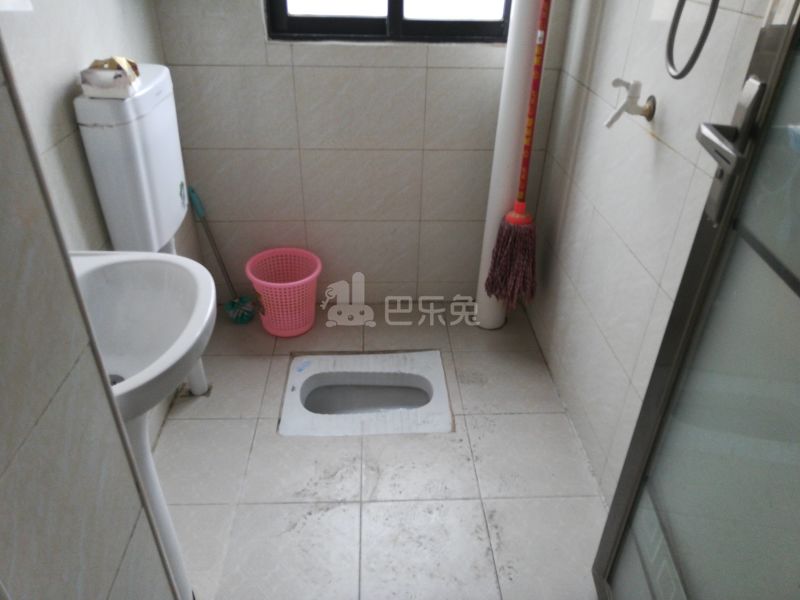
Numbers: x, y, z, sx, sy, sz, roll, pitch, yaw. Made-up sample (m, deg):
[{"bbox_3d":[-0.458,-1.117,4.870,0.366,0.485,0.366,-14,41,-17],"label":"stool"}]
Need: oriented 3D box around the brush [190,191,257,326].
[{"bbox_3d":[-0.616,-0.142,2.038,0.105,0.480,0.105,-16,18,7],"label":"brush"}]

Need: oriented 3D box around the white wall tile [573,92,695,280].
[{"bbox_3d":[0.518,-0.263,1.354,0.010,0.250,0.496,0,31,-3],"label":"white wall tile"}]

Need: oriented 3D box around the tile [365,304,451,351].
[{"bbox_3d":[0.021,0.105,2.144,0.299,0.010,0.297,0,32,-3],"label":"tile"}]

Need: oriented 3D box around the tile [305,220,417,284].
[{"bbox_3d":[-0.129,-0.168,2.142,0.399,0.249,0.010,0,32,-3],"label":"tile"}]

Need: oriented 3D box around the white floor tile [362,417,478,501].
[{"bbox_3d":[0.049,0.420,1.616,0.300,0.010,0.300,0,32,-3],"label":"white floor tile"}]

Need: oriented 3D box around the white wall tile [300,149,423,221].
[{"bbox_3d":[-0.124,-0.378,2.000,0.400,0.250,0.010,0,32,-3],"label":"white wall tile"}]

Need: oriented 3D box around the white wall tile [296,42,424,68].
[{"bbox_3d":[-0.115,-0.735,1.800,0.399,0.067,0.010,0,31,-3],"label":"white wall tile"}]

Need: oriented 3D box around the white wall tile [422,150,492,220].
[{"bbox_3d":[0.274,-0.386,2.030,0.399,0.250,0.010,0,31,-3],"label":"white wall tile"}]

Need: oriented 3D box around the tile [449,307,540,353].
[{"bbox_3d":[0.324,0.104,2.159,0.304,0.010,0.297,0,32,-3],"label":"tile"}]

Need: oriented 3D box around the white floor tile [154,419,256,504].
[{"bbox_3d":[-0.525,0.418,1.575,0.257,0.010,0.306,0,31,-3],"label":"white floor tile"}]

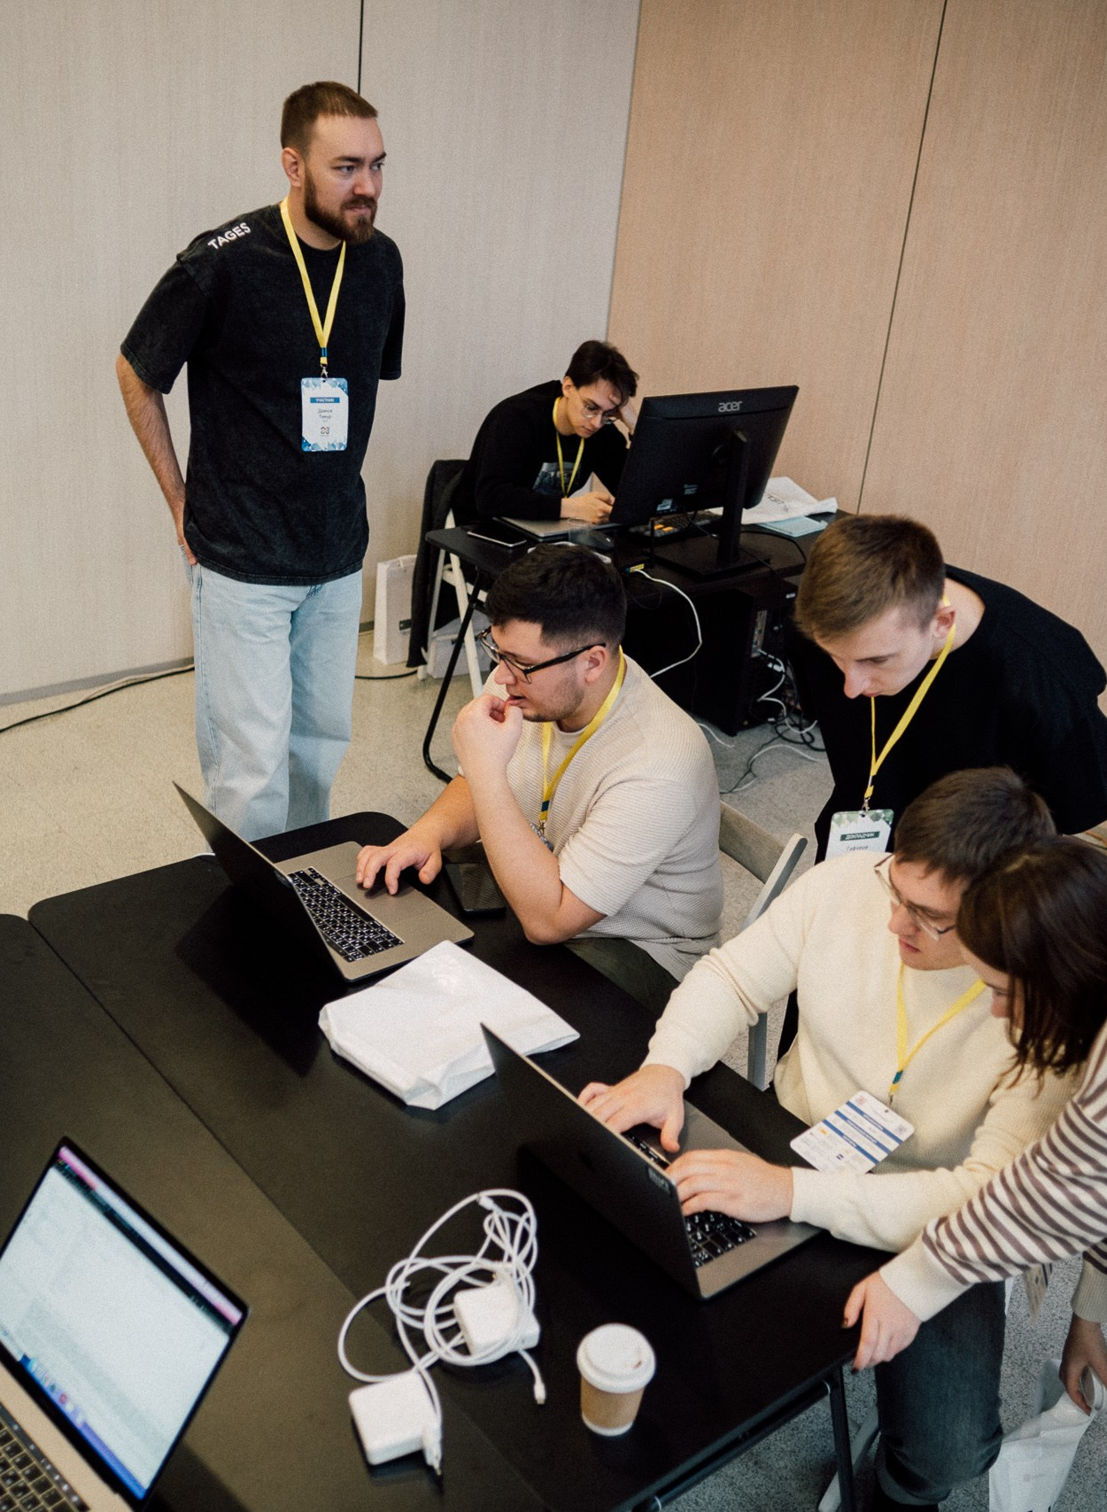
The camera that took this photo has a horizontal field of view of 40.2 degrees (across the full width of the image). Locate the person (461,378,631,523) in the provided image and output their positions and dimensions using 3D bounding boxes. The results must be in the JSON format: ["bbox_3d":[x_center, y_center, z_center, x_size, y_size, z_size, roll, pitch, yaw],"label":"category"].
[{"bbox_3d":[-0.022,-0.696,4.791,0.520,1.210,0.640,-14,32,-34],"label":"person"}]

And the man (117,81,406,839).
[{"bbox_3d":[-0.581,-0.354,3.179,0.530,1.925,0.350,-15,32,-35],"label":"man"}]

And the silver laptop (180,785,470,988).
[{"bbox_3d":[-0.359,0.167,2.405,0.353,0.230,0.350,-15,33,-37],"label":"silver laptop"}]

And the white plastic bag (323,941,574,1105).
[{"bbox_3d":[-0.162,0.381,2.212,0.315,0.050,0.305,-15,33,-37],"label":"white plastic bag"}]

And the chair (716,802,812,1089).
[{"bbox_3d":[0.136,0.463,2.968,0.480,0.770,0.440,-15,33,-37],"label":"chair"}]

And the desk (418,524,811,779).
[{"bbox_3d":[0.333,-0.333,4.728,1.439,0.730,0.692,-15,33,-37],"label":"desk"}]

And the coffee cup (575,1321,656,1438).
[{"bbox_3d":[0.065,0.667,1.610,0.084,0.094,0.084,5,25,-2],"label":"coffee cup"}]

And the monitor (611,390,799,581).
[{"bbox_3d":[0.469,-0.789,4.298,0.612,0.484,0.230,-15,33,-37],"label":"monitor"}]

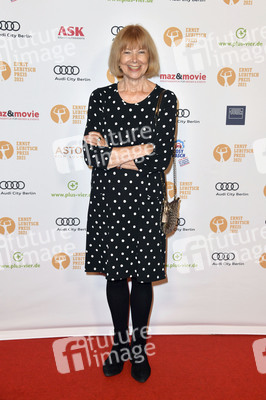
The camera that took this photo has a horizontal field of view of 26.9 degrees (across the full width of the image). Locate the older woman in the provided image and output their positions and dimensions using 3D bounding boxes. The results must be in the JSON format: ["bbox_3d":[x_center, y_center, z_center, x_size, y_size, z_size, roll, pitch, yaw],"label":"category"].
[{"bbox_3d":[-0.005,0.045,2.620,0.460,1.670,0.350,2,13,4],"label":"older woman"}]

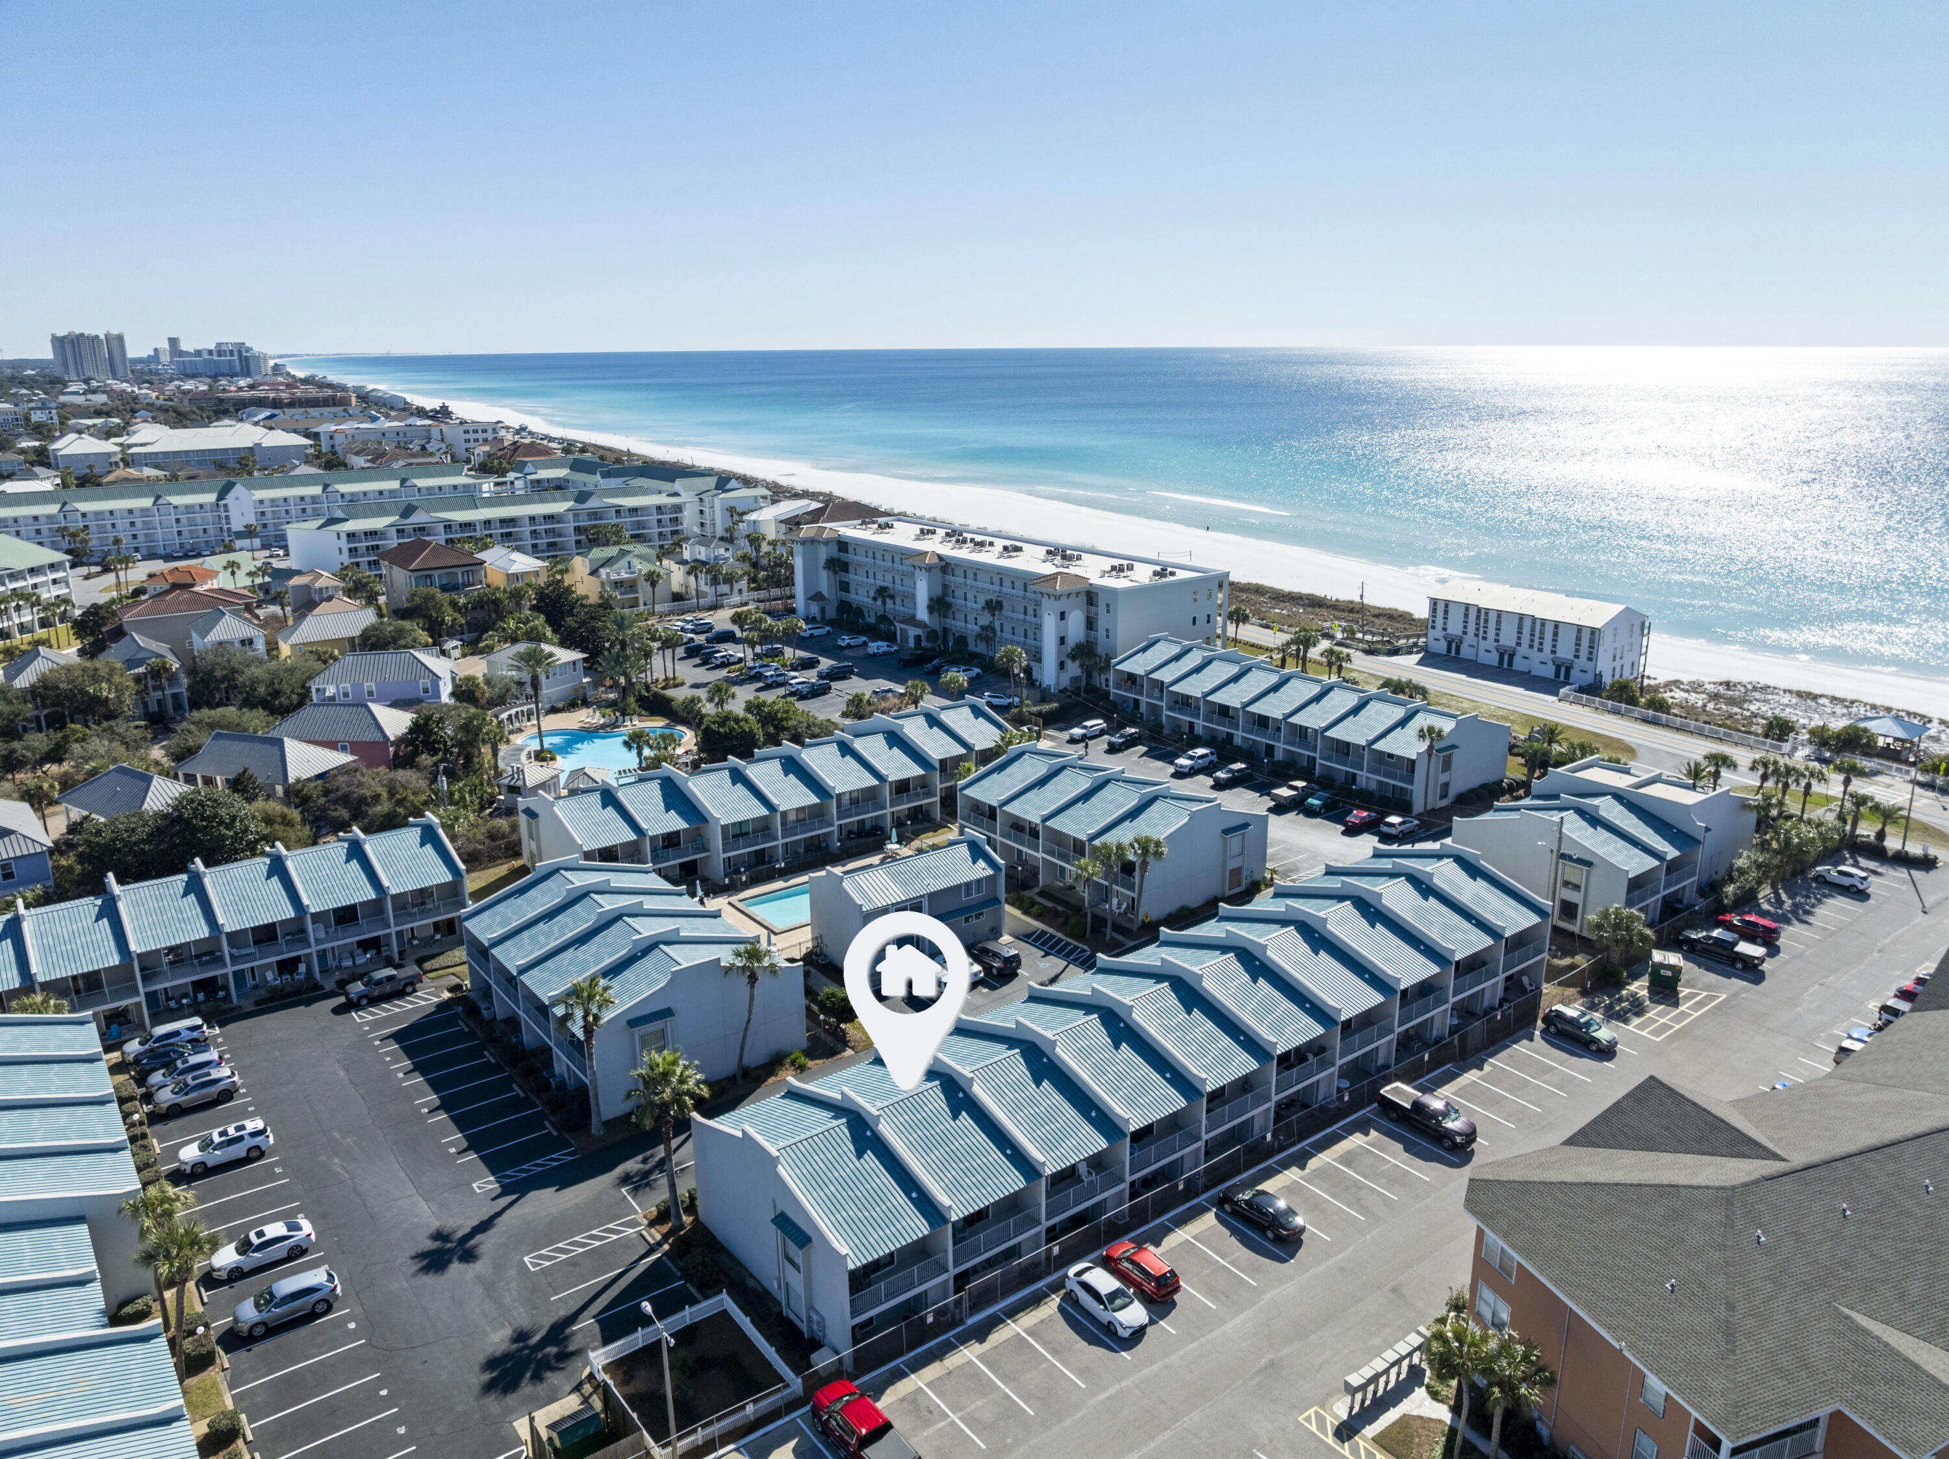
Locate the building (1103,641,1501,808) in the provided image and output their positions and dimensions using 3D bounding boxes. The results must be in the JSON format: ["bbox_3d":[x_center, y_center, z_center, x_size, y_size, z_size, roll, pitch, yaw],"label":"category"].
[{"bbox_3d":[35.150,-2.100,147.990,15.200,8.700,43.700,-11,19,-34],"label":"building"}]

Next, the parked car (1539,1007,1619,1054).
[{"bbox_3d":[38.780,19.032,86.473,1.830,1.650,4.760,-12,20,-35],"label":"parked car"}]

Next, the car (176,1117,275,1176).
[{"bbox_3d":[-44.055,24.530,79.432,4.930,1.740,1.930,-11,19,-32],"label":"car"}]

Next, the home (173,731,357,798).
[{"bbox_3d":[-76.574,3.505,145.667,15.200,6.200,9.600,5,17,18],"label":"home"}]

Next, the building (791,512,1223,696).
[{"bbox_3d":[0.328,-20.506,201.426,25.274,13.700,76.641,-12,20,-36],"label":"building"}]

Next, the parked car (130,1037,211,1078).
[{"bbox_3d":[-52.908,21.939,89.189,4.600,1.470,1.820,-11,19,-32],"label":"parked car"}]

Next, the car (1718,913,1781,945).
[{"bbox_3d":[58.570,14.730,102.060,1.870,1.700,4.600,-12,20,-35],"label":"car"}]

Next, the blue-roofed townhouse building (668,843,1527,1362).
[{"bbox_3d":[12.660,18.480,82.970,57.600,9.300,14.500,-12,20,-36],"label":"blue-roofed townhouse building"}]

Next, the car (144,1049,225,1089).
[{"bbox_3d":[-50.973,22.372,87.285,4.550,1.660,1.840,-11,19,-32],"label":"car"}]

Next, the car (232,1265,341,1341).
[{"bbox_3d":[-33.330,27.690,65.310,4.800,1.610,1.900,-12,19,-35],"label":"car"}]

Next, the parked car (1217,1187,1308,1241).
[{"bbox_3d":[14.709,24.590,69.185,1.830,1.460,4.800,-12,20,-36],"label":"parked car"}]

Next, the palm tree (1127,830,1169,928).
[{"bbox_3d":[13.806,12.453,108.400,3.200,8.400,3.100,2,16,7],"label":"palm tree"}]

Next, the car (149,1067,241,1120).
[{"bbox_3d":[-49.108,22.916,85.304,4.800,1.680,1.900,-11,19,-32],"label":"car"}]

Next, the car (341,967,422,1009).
[{"bbox_3d":[-43.100,18.570,98.590,5.390,1.800,1.890,-12,19,-35],"label":"car"}]

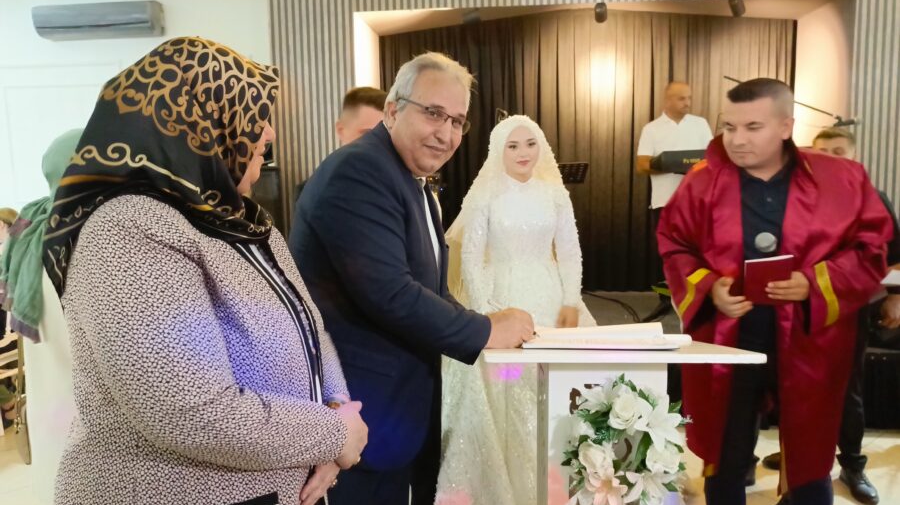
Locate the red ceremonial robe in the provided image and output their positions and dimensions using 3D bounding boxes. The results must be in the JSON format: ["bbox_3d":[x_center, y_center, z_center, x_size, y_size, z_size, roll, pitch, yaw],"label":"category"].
[{"bbox_3d":[1.062,0.187,2.080,0.710,1.170,0.450,1,6,22],"label":"red ceremonial robe"}]

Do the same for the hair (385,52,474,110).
[{"bbox_3d":[-0.050,-0.398,1.460,0.180,0.150,0.200,-4,6,-22],"label":"hair"}]

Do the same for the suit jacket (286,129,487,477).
[{"bbox_3d":[-0.143,0.098,1.530,0.460,0.820,0.520,1,6,19],"label":"suit jacket"}]

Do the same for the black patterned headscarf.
[{"bbox_3d":[-0.466,-0.140,1.030,0.360,0.410,0.300,-4,7,-25],"label":"black patterned headscarf"}]

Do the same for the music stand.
[{"bbox_3d":[0.811,-0.160,4.750,0.500,1.120,0.420,-1,6,4],"label":"music stand"}]

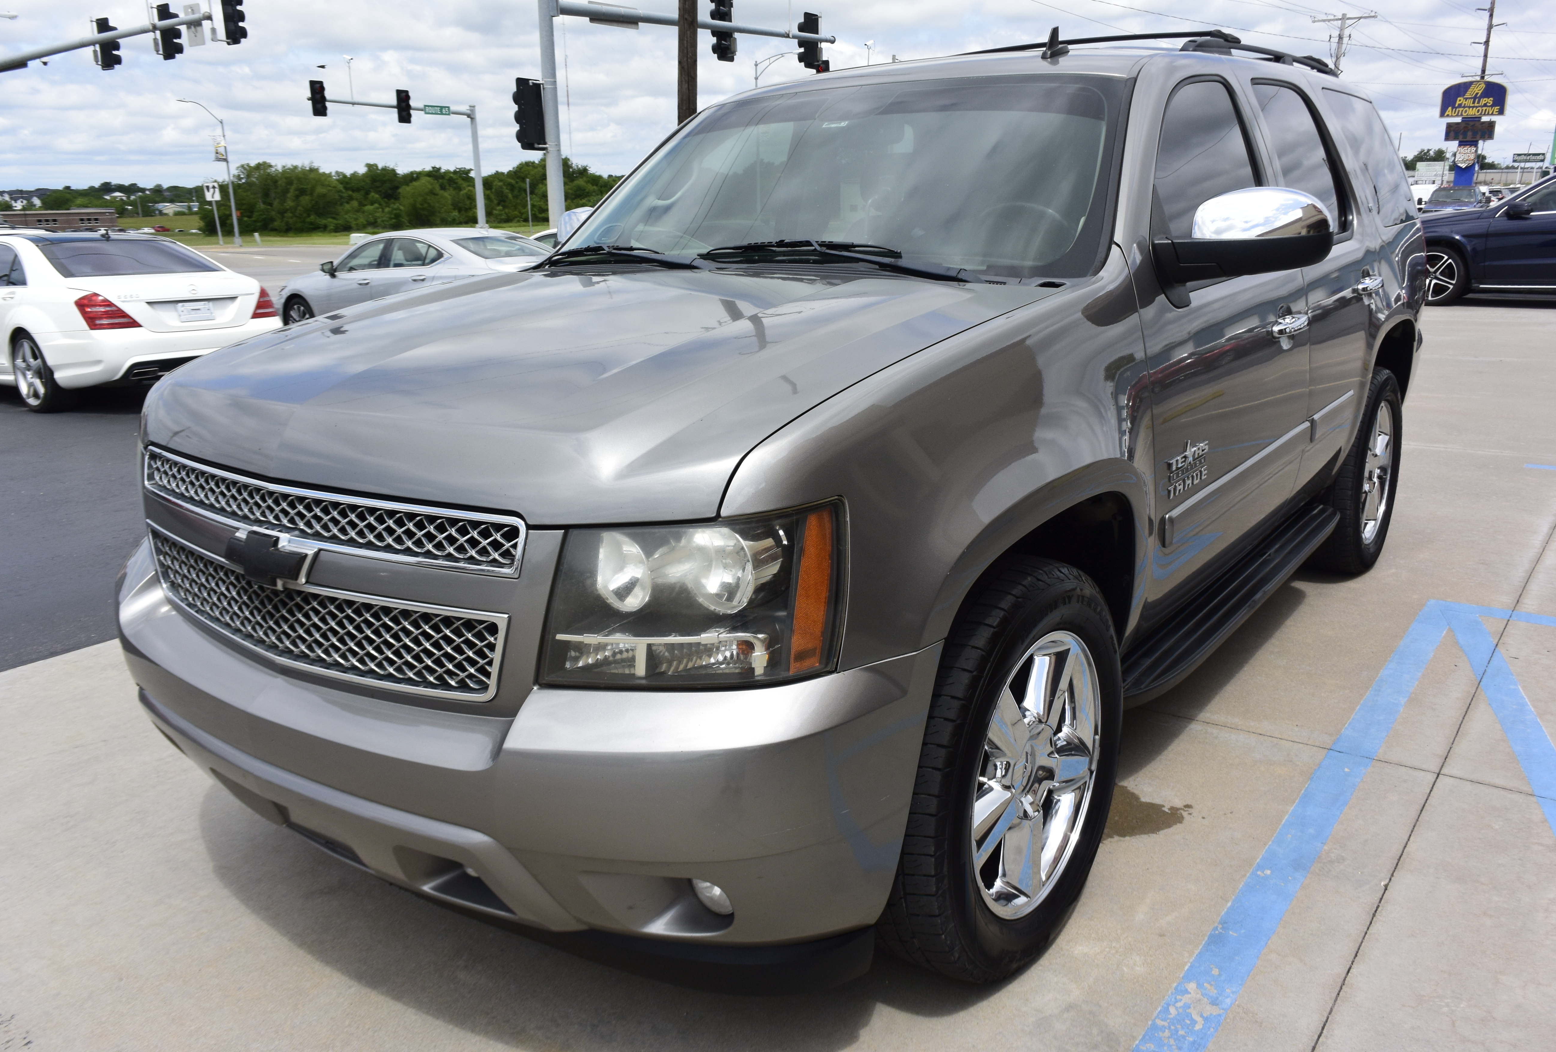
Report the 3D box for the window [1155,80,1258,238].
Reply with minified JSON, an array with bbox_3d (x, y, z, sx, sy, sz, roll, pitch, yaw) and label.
[{"bbox_3d":[0.977,-0.823,2.762,0.050,0.510,0.870,-15,3,40],"label":"window"}]

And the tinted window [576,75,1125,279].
[{"bbox_3d":[0.079,-0.852,3.027,1.680,0.150,0.870,9,55,36],"label":"tinted window"}]

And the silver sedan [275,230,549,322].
[{"bbox_3d":[-4.460,-3.090,15.150,4.930,1.450,1.860,8,18,31],"label":"silver sedan"}]

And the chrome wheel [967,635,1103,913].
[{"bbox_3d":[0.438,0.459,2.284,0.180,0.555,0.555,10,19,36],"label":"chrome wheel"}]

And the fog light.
[{"bbox_3d":[-0.100,0.561,1.791,0.085,0.080,0.055,9,19,36],"label":"fog light"}]

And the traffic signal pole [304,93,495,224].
[{"bbox_3d":[-15.902,-15.408,50.191,0.600,6.000,8.400,10,19,36],"label":"traffic signal pole"}]

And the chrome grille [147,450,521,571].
[{"bbox_3d":[-0.827,-0.033,1.992,1.140,0.120,0.100,9,19,36],"label":"chrome grille"}]

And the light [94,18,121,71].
[{"bbox_3d":[-14.877,-10.709,26.300,0.360,1.070,0.420,11,20,36],"label":"light"}]

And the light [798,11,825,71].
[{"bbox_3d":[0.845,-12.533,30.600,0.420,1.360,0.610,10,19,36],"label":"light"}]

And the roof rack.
[{"bbox_3d":[1.168,-1.646,4.295,1.260,0.130,1.950,10,19,35],"label":"roof rack"}]

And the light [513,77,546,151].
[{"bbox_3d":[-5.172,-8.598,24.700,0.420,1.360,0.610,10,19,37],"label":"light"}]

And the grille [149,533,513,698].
[{"bbox_3d":[-0.800,0.126,1.959,1.010,0.165,0.100,10,19,35],"label":"grille"}]

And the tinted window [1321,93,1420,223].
[{"bbox_3d":[2.216,-1.336,4.339,0.060,0.470,1.180,-15,3,40],"label":"tinted window"}]

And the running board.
[{"bbox_3d":[1.301,0.186,3.380,0.190,0.085,1.950,9,19,36],"label":"running board"}]

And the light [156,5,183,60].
[{"bbox_3d":[-12.622,-10.268,24.600,0.360,1.070,0.420,11,20,36],"label":"light"}]

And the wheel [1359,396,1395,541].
[{"bbox_3d":[2.203,-0.211,4.533,0.190,0.550,0.550,9,19,36],"label":"wheel"}]

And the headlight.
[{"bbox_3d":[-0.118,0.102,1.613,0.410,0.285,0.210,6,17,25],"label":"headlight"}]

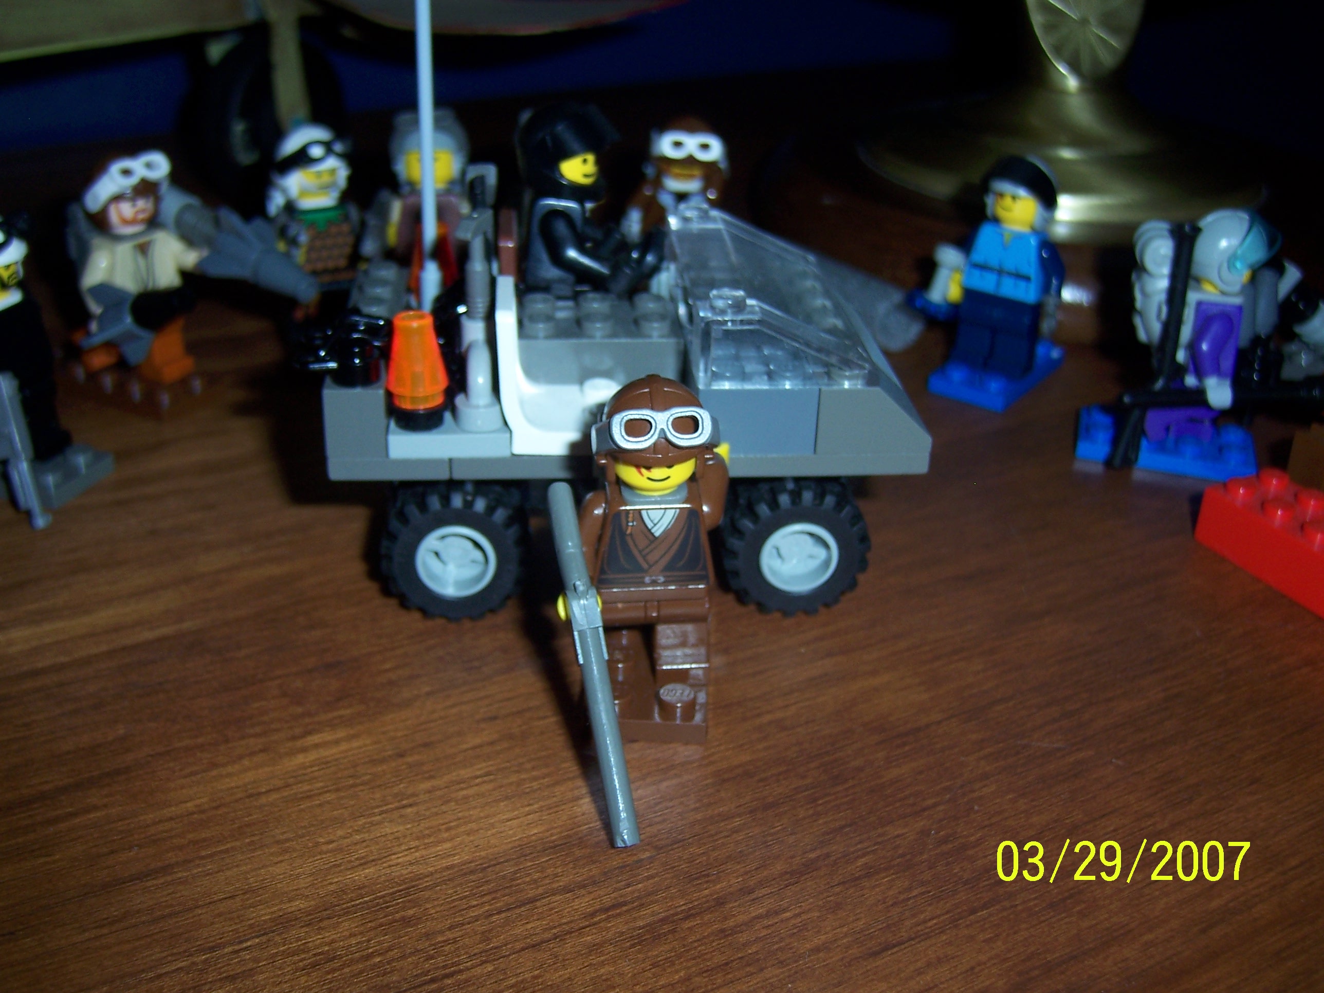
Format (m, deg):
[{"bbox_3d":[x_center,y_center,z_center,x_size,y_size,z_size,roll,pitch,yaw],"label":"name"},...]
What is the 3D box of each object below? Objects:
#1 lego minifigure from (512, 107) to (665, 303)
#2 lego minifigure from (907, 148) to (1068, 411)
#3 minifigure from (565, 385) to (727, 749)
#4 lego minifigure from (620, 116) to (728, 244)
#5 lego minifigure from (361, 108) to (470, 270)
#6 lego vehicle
[{"bbox_3d":[-0.011,-0.042,0.207,0.021,0.035,0.023,-1,28,-5],"label":"lego minifigure"},{"bbox_3d":[0.068,-0.045,0.271,0.023,0.046,0.031,21,33,32],"label":"lego minifigure"},{"bbox_3d":[-0.002,0.004,0.173,0.020,0.045,0.026,1,27,-2],"label":"minifigure"},{"bbox_3d":[0.004,-0.056,0.288,0.023,0.045,0.020,0,27,-5],"label":"lego minifigure"},{"bbox_3d":[-0.049,-0.054,0.279,0.023,0.048,0.020,-3,28,-10],"label":"lego minifigure"},{"bbox_3d":[-0.006,-0.015,0.204,0.080,0.051,0.048,-1,28,-5],"label":"lego vehicle"}]

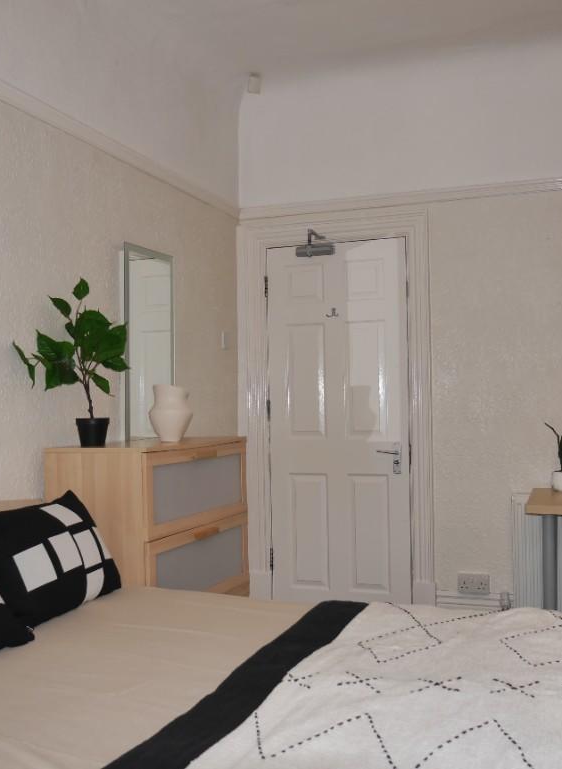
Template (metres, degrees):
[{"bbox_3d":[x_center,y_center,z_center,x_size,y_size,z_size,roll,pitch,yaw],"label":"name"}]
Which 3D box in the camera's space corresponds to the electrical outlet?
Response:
[{"bbox_3d":[0.951,0.985,4.095,0.149,0.090,0.027,-1,-2,21],"label":"electrical outlet"}]

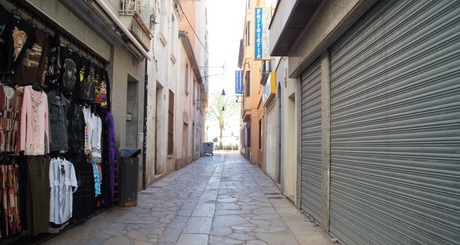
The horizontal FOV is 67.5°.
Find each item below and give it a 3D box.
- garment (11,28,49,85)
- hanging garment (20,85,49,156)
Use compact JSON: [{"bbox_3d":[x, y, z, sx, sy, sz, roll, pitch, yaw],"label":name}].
[{"bbox_3d":[-2.177,-0.702,3.801,0.130,0.523,0.520,1,-4,-1],"label":"garment"},{"bbox_3d":[-2.188,-0.010,3.879,0.130,0.749,0.460,1,-4,-1],"label":"hanging garment"}]

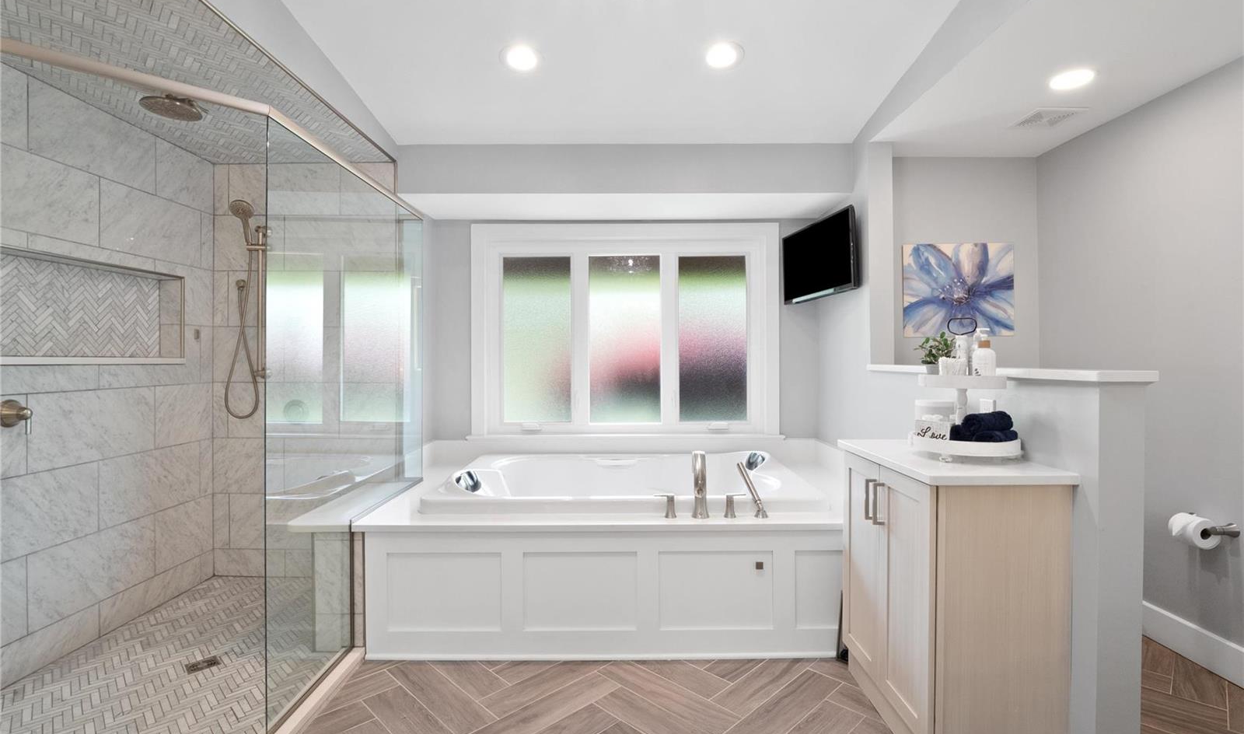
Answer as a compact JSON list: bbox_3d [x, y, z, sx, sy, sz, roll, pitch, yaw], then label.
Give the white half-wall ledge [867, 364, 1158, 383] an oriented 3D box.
[{"bbox_3d":[1.353,0.012,2.186,0.168,0.028,1.425,0,1,0],"label":"white half-wall ledge"}]

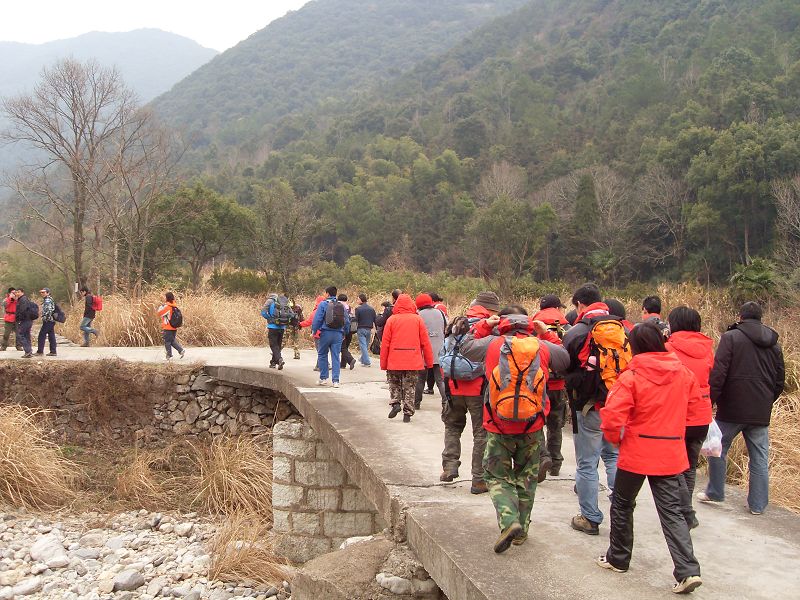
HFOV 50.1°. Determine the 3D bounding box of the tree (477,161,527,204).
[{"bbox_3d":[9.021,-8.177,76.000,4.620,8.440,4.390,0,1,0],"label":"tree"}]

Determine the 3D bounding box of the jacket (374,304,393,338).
[{"bbox_3d":[-0.295,0.448,17.400,0.400,0.700,0.480,1,1,37],"label":"jacket"}]

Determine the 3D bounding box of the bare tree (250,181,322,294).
[{"bbox_3d":[-4.911,-2.358,37.000,3.120,5.630,2.960,0,1,0],"label":"bare tree"}]

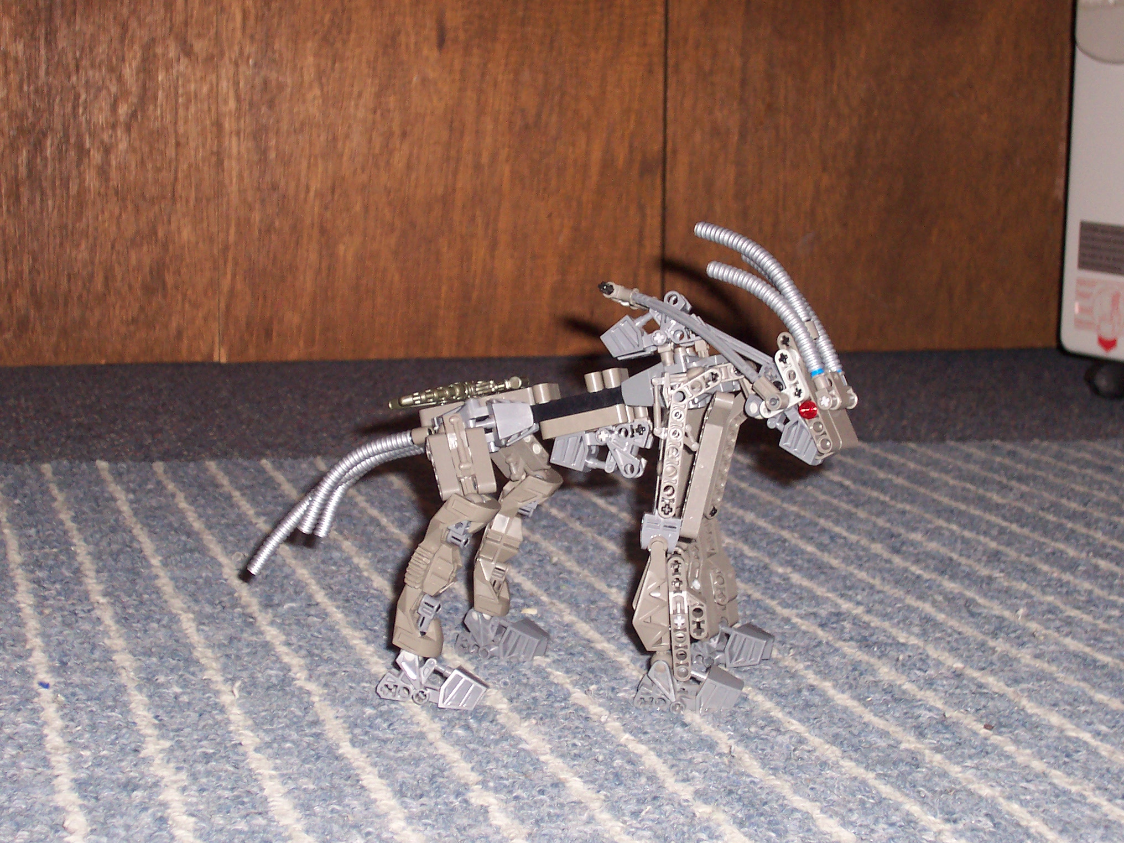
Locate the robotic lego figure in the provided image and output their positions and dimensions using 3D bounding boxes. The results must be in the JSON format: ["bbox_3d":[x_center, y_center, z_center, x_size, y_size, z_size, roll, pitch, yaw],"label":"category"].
[{"bbox_3d":[-0.009,0.014,0.985,0.269,0.196,0.119,2,8,9],"label":"robotic lego figure"}]

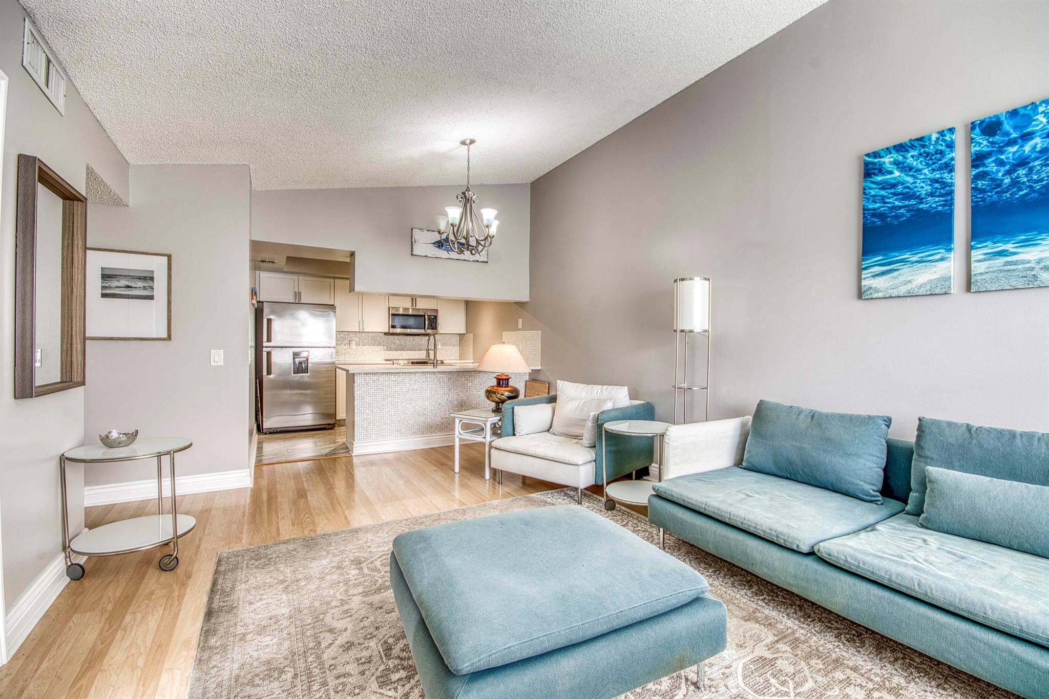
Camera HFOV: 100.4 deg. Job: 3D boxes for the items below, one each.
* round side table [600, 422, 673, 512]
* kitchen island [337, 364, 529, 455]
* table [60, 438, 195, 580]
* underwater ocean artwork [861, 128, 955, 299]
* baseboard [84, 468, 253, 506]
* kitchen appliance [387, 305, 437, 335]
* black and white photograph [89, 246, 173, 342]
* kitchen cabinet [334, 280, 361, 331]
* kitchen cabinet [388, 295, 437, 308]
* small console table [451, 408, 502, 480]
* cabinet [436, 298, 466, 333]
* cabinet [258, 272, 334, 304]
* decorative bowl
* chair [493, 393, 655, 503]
[{"bbox_3d":[0.781,0.840,2.999,0.510,0.620,0.510,1,0,0],"label":"round side table"},{"bbox_3d":[-1.017,0.667,5.307,2.250,0.915,1.020,0,0,-30],"label":"kitchen island"},{"bbox_3d":[-1.994,0.807,2.231,0.510,0.620,0.510,1,0,-31],"label":"table"},{"bbox_3d":[2.074,-0.705,2.374,0.034,0.836,0.388,1,0,-31],"label":"underwater ocean artwork"},{"bbox_3d":[-2.642,1.035,3.310,1.000,0.137,0.020,1,0,-31],"label":"baseboard"},{"bbox_3d":[-1.878,-0.455,7.226,0.765,0.420,0.400,0,0,-30],"label":"kitchen appliance"},{"bbox_3d":[-2.908,-0.397,3.211,0.500,0.655,0.030,0,0,-30],"label":"black and white photograph"},{"bbox_3d":[-2.640,-0.637,6.490,0.372,0.743,0.340,1,0,-31],"label":"kitchen cabinet"},{"bbox_3d":[-1.812,-0.828,6.994,0.772,0.345,0.340,1,0,-31],"label":"kitchen cabinet"},{"bbox_3d":[-0.319,0.868,4.190,0.470,0.530,0.600,1,0,37],"label":"small console table"},{"bbox_3d":[-1.320,-0.646,7.588,0.515,0.760,0.330,0,0,-30],"label":"cabinet"},{"bbox_3d":[-3.203,-0.820,6.143,0.942,0.378,0.340,1,0,-31],"label":"cabinet"},{"bbox_3d":[-2.087,0.454,2.246,0.150,0.085,0.145,1,0,-31],"label":"decorative bowl"},{"bbox_3d":[0.421,0.781,3.781,1.010,0.720,1.020,1,0,41],"label":"chair"}]

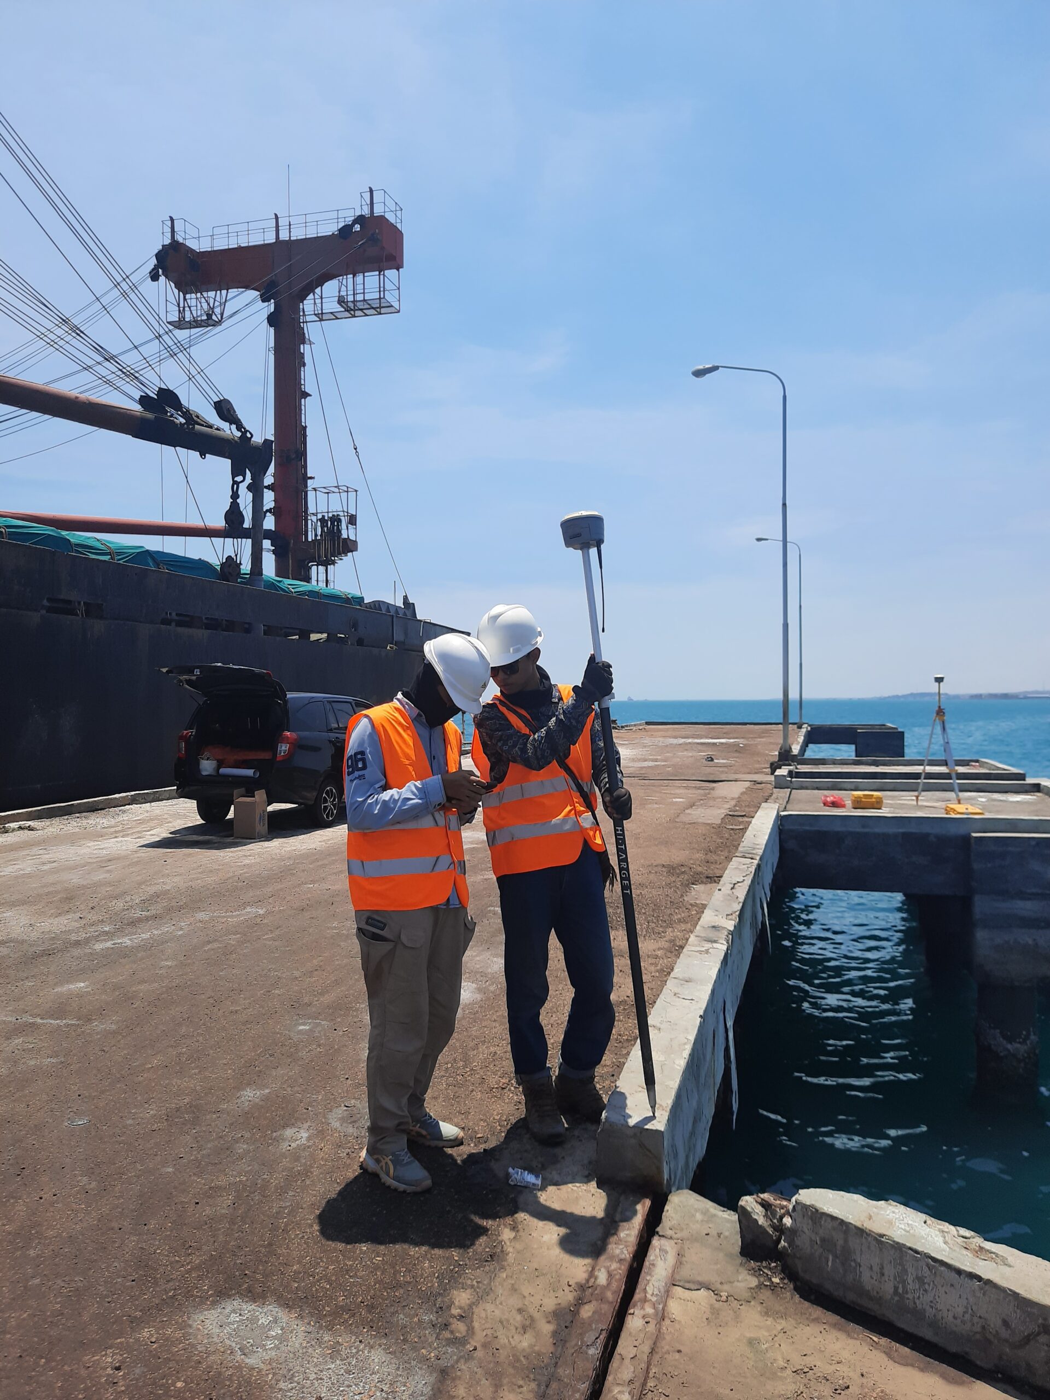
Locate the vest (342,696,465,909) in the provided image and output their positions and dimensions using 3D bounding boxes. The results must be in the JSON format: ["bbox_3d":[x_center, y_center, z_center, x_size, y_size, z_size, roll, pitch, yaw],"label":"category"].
[{"bbox_3d":[-0.374,0.338,3.200,0.310,0.650,0.460,0,0,28],"label":"vest"}]

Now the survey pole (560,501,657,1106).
[{"bbox_3d":[0.291,0.348,3.164,0.140,1.900,0.140,-7,-2,17],"label":"survey pole"}]

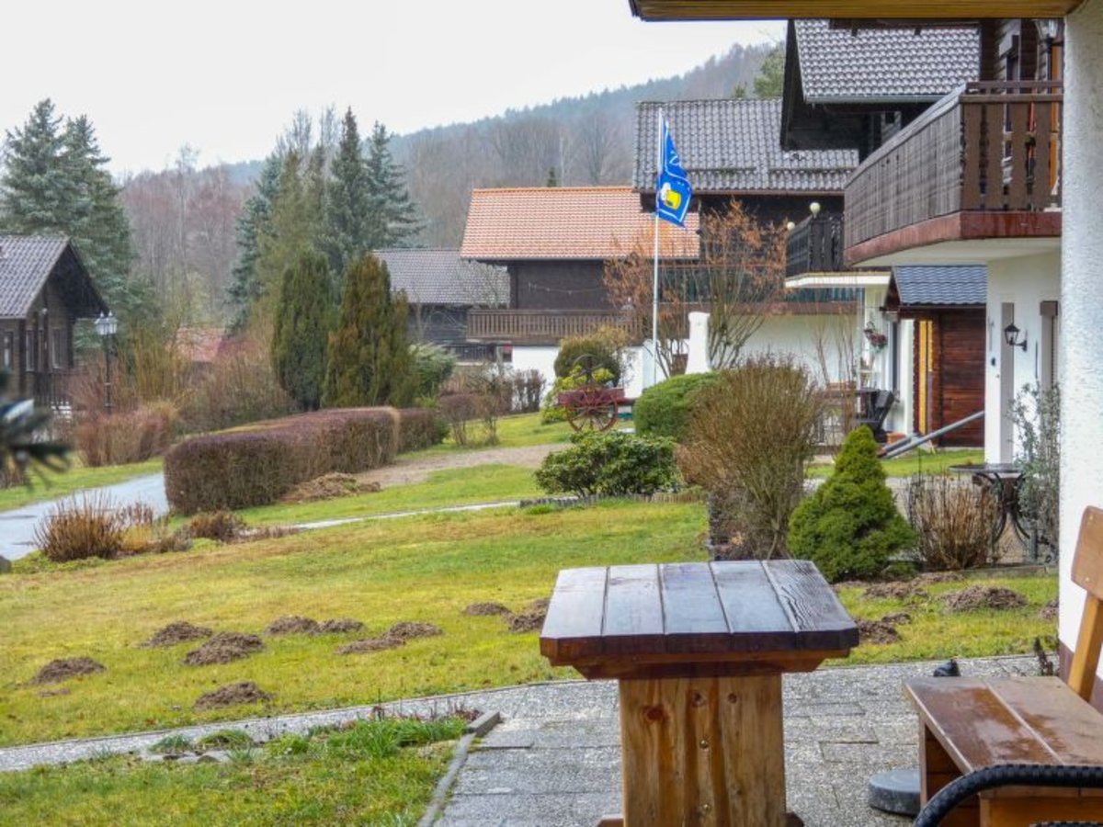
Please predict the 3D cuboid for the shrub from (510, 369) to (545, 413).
[{"bbox_3d":[-0.736,-0.639,78.000,1.056,1.361,1.000,0,3,2],"label":"shrub"}]

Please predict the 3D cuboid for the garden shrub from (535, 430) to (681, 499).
[{"bbox_3d":[0.623,0.548,28.000,1.595,0.728,1.250,0,3,0],"label":"garden shrub"}]

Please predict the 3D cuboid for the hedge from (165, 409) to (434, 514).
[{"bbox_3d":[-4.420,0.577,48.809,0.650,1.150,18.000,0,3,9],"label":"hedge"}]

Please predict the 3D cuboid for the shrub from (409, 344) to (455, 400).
[{"bbox_3d":[-2.473,-0.632,53.000,1.076,1.661,1.100,0,3,0],"label":"shrub"}]

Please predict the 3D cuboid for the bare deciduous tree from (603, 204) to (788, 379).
[{"bbox_3d":[2.686,-1.978,48.500,3.420,4.042,3.100,0,3,0],"label":"bare deciduous tree"}]

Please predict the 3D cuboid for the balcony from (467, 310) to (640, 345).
[{"bbox_3d":[0.077,-2.911,86.500,5.791,1.171,1.500,0,3,2],"label":"balcony"}]

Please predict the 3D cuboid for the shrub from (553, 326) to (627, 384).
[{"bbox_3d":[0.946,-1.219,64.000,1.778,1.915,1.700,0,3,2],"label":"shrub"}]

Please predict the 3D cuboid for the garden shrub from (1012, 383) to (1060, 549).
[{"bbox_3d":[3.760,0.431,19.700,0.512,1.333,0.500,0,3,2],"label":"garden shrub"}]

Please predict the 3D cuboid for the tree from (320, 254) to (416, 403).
[{"bbox_3d":[-4.547,-1.880,64.000,2.279,4.148,2.100,0,3,2],"label":"tree"}]

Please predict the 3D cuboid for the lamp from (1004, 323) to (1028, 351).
[{"bbox_3d":[4.771,-0.788,26.500,0.235,0.300,0.170,0,3,3],"label":"lamp"}]

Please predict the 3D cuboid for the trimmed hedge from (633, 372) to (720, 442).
[{"bbox_3d":[2.037,-0.073,41.000,1.489,1.124,1.350,0,3,2],"label":"trimmed hedge"}]

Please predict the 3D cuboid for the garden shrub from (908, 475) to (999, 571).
[{"bbox_3d":[3.000,0.814,19.300,0.687,0.715,0.650,0,3,0],"label":"garden shrub"}]

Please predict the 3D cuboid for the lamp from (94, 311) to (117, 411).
[{"bbox_3d":[-8.455,-0.567,49.000,0.454,2.757,0.460,0,3,0],"label":"lamp"}]

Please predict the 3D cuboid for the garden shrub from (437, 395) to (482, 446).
[{"bbox_3d":[-1.628,0.122,45.500,0.745,0.940,0.750,0,3,0],"label":"garden shrub"}]

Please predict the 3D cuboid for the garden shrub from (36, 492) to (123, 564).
[{"bbox_3d":[-4.535,1.095,24.800,0.883,0.662,0.800,0,3,0],"label":"garden shrub"}]

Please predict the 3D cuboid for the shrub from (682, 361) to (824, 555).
[{"bbox_3d":[1.503,0.349,19.400,1.092,1.548,1.100,0,3,0],"label":"shrub"}]

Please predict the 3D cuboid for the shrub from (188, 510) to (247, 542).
[{"bbox_3d":[-3.689,1.243,28.500,0.650,0.365,0.600,0,3,2],"label":"shrub"}]

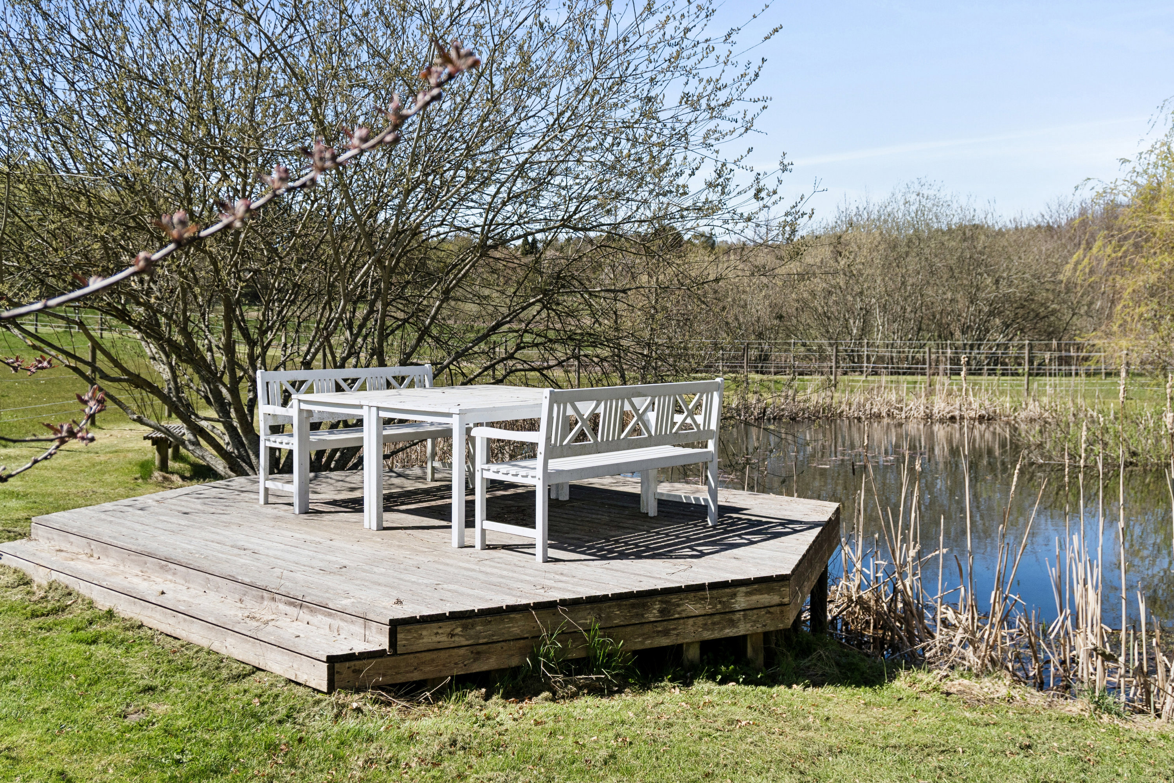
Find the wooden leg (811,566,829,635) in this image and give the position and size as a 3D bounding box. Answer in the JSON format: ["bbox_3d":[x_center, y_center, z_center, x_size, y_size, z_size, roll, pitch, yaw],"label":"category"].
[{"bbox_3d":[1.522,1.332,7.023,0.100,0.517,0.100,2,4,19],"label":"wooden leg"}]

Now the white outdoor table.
[{"bbox_3d":[-0.722,0.406,6.940,1.570,0.756,1.677,4,5,41],"label":"white outdoor table"}]

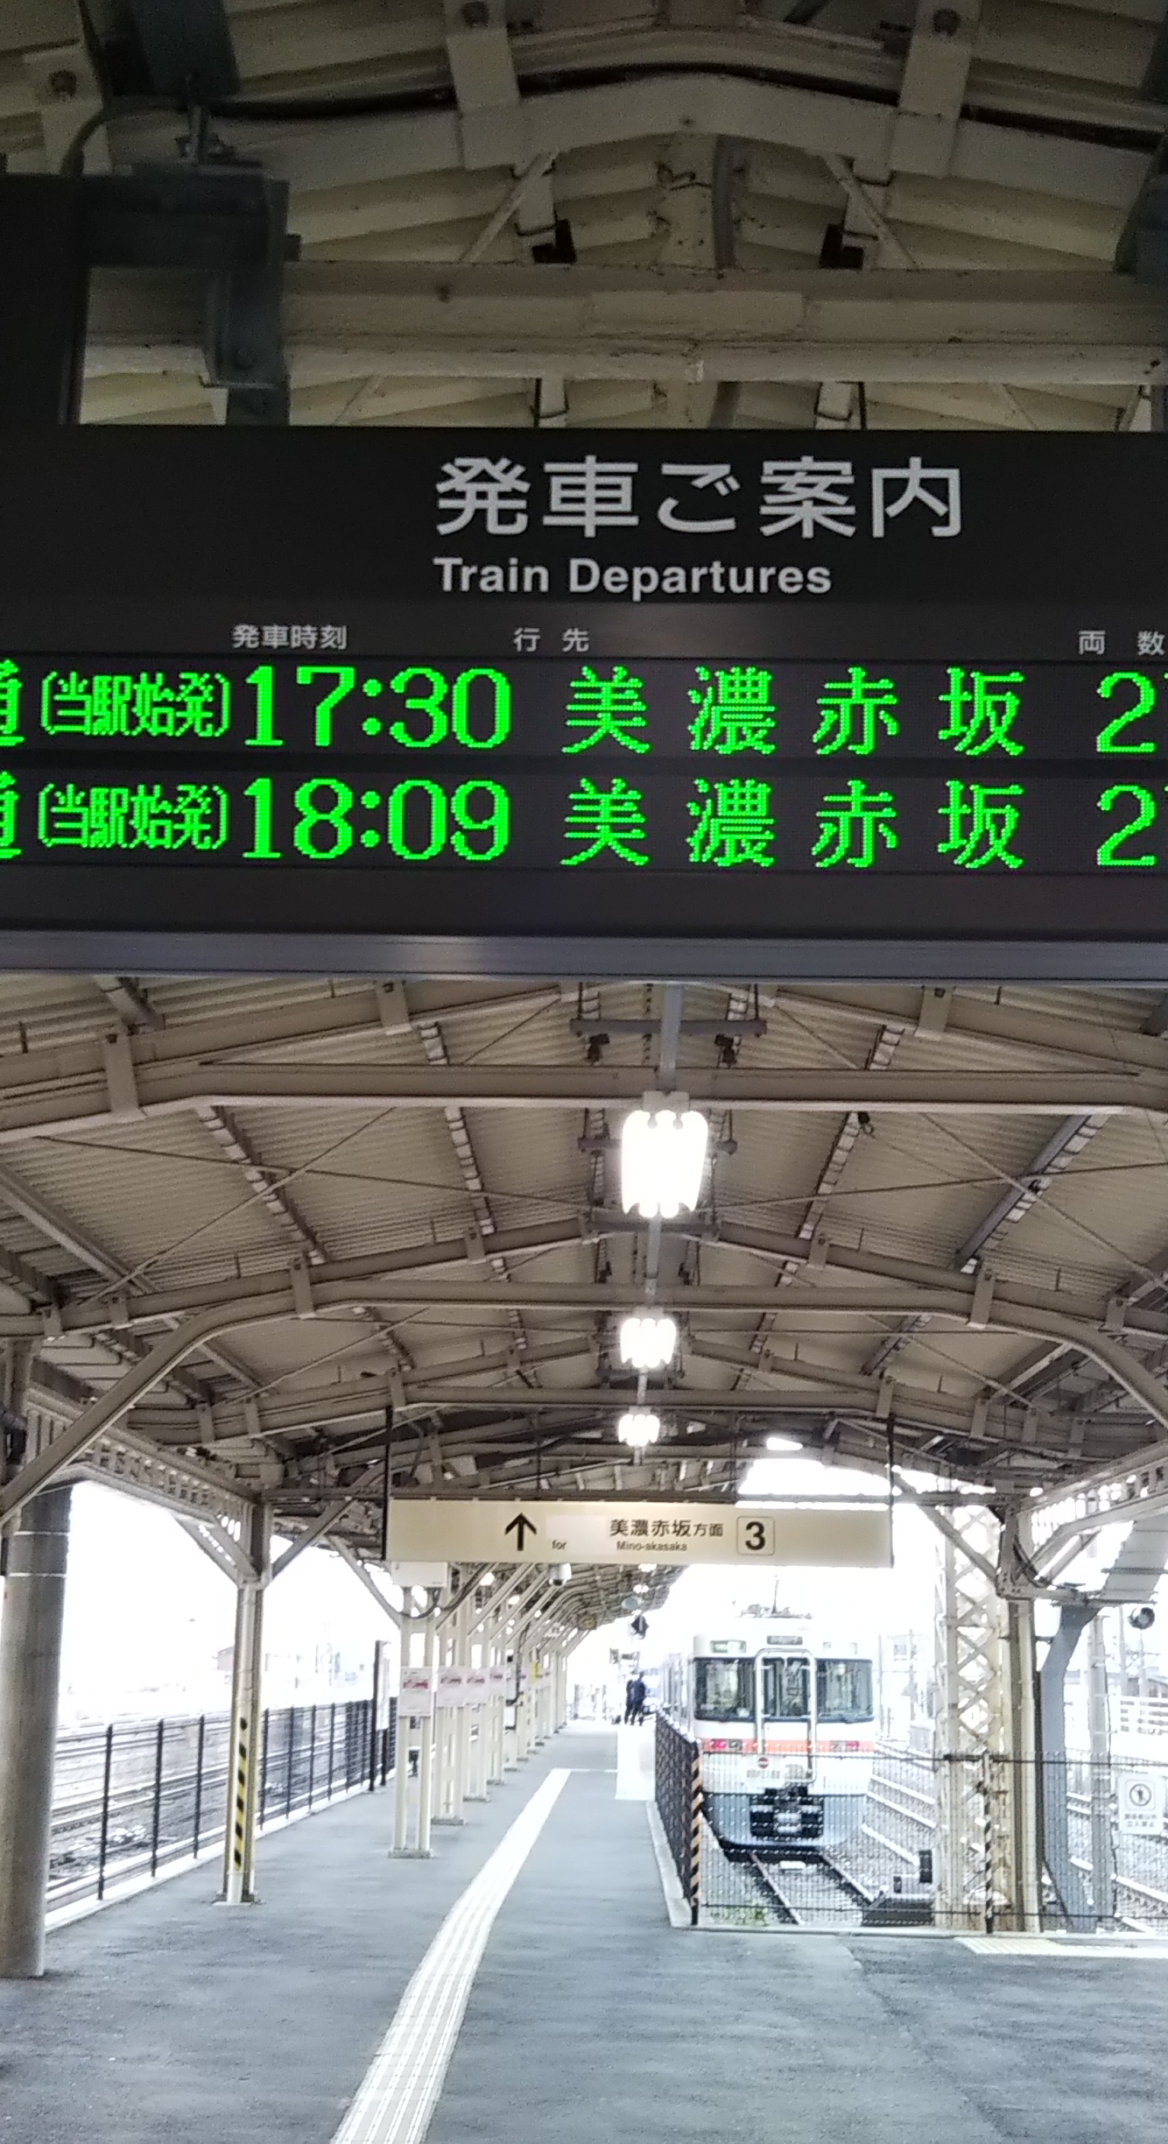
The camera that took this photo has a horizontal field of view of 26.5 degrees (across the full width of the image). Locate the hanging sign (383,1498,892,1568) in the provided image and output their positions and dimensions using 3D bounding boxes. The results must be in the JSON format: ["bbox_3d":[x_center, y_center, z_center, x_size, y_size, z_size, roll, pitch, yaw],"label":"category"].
[{"bbox_3d":[0.354,3.050,16.442,3.390,0.430,0.190,0,-14,1],"label":"hanging sign"}]

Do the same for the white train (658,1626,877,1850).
[{"bbox_3d":[3.454,15.407,59.413,2.950,3.800,40.000,0,-14,1],"label":"white train"}]

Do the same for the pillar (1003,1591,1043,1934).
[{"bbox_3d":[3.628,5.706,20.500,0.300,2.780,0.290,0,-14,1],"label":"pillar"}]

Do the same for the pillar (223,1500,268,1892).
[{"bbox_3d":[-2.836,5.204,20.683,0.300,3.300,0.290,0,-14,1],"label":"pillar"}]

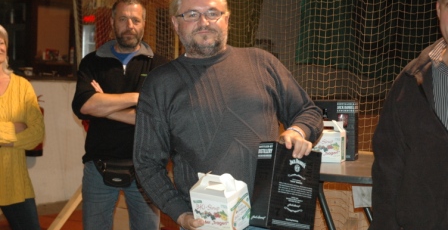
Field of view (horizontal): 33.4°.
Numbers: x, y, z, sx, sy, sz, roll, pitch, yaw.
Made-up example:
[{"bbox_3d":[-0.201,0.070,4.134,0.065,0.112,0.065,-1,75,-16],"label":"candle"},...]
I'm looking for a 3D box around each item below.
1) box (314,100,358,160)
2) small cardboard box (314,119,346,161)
[{"bbox_3d":[0.521,0.072,3.519,0.212,0.274,0.079,1,3,22],"label":"box"},{"bbox_3d":[0.477,0.121,3.425,0.145,0.186,0.103,1,3,21],"label":"small cardboard box"}]

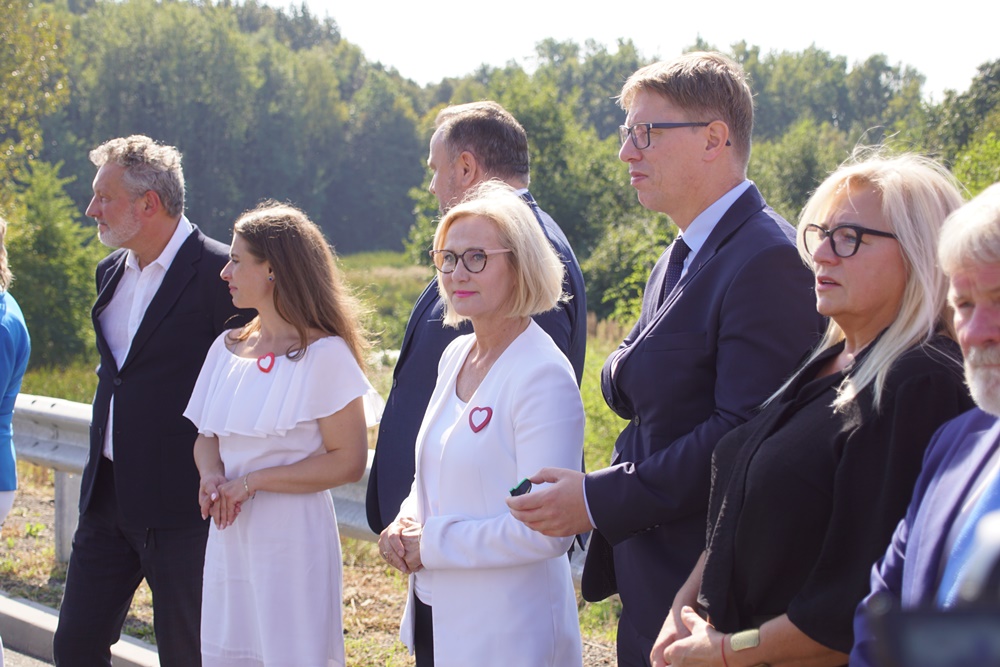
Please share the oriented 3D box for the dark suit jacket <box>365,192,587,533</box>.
[{"bbox_3d":[-0.050,0.072,3.840,0.380,0.750,0.540,-1,3,-15],"label":"dark suit jacket"}]

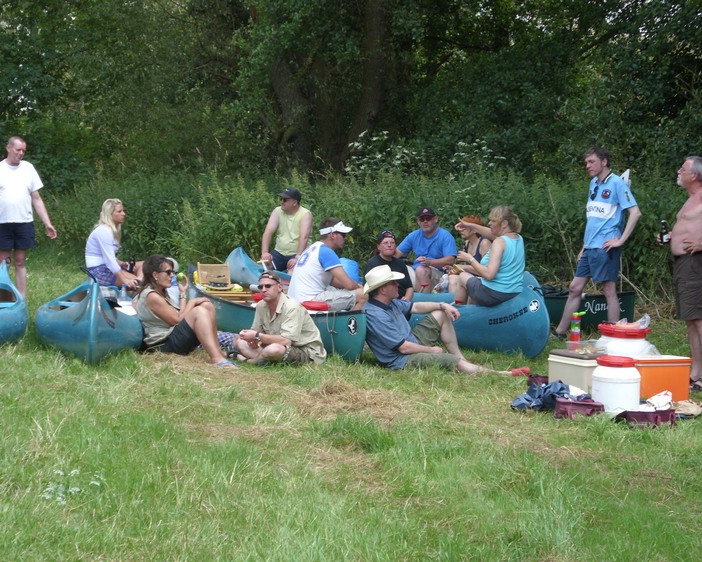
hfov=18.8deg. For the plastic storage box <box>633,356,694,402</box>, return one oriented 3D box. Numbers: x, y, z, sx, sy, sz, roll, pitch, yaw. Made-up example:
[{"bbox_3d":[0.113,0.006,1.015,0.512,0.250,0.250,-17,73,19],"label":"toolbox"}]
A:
[{"bbox_3d":[2.220,0.715,15.400,0.450,0.330,0.290,-2,6,-17],"label":"plastic storage box"}]

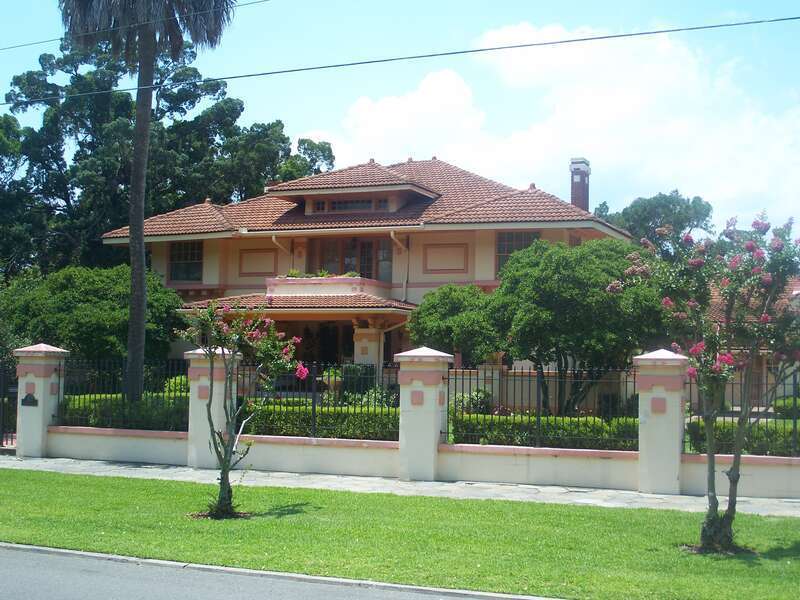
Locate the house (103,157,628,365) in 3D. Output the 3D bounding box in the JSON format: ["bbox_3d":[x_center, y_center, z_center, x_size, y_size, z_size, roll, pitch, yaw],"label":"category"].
[{"bbox_3d":[-1.331,-1.078,48.963,20.740,10.672,16.400,0,-3,22],"label":"house"}]

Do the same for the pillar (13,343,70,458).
[{"bbox_3d":[-5.768,1.613,18.964,0.625,1.830,0.625,0,-3,22],"label":"pillar"}]

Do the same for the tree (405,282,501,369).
[{"bbox_3d":[1.682,1.575,36.930,2.900,4.132,2.800,1,-3,3],"label":"tree"}]

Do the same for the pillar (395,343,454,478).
[{"bbox_3d":[0.337,1.573,16.440,0.625,1.830,0.625,0,-3,22],"label":"pillar"}]

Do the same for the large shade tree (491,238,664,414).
[{"bbox_3d":[5.352,0.876,35.454,5.200,5.476,5.000,0,-3,9],"label":"large shade tree"}]

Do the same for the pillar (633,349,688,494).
[{"bbox_3d":[3.390,1.554,15.178,0.625,1.830,0.625,0,-3,22],"label":"pillar"}]

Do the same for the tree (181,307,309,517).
[{"bbox_3d":[-1.676,1.125,12.438,1.300,2.222,1.200,1,-3,-8],"label":"tree"}]

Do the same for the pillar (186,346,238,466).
[{"bbox_3d":[-2.804,1.598,17.738,0.625,1.830,0.625,0,-3,22],"label":"pillar"}]

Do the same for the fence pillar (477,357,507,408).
[{"bbox_3d":[3.117,2.917,39.289,0.740,1.650,0.740,0,-3,22],"label":"fence pillar"}]

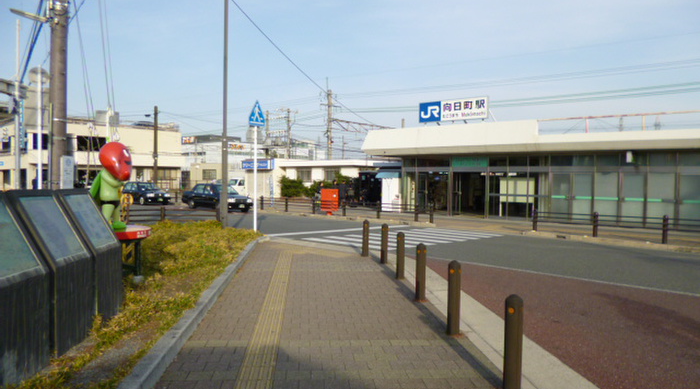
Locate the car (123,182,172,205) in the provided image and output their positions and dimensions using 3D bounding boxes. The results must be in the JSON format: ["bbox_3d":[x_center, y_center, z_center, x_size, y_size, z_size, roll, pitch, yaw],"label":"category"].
[{"bbox_3d":[-14.100,-0.090,33.300,4.690,1.500,1.700,3,2,42],"label":"car"}]

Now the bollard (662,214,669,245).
[{"bbox_3d":[8.840,0.990,13.620,0.140,0.790,0.140,1,1,0],"label":"bollard"}]

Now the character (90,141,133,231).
[{"bbox_3d":[-3.506,-0.125,7.150,0.560,1.310,0.550,1,2,-7],"label":"character"}]

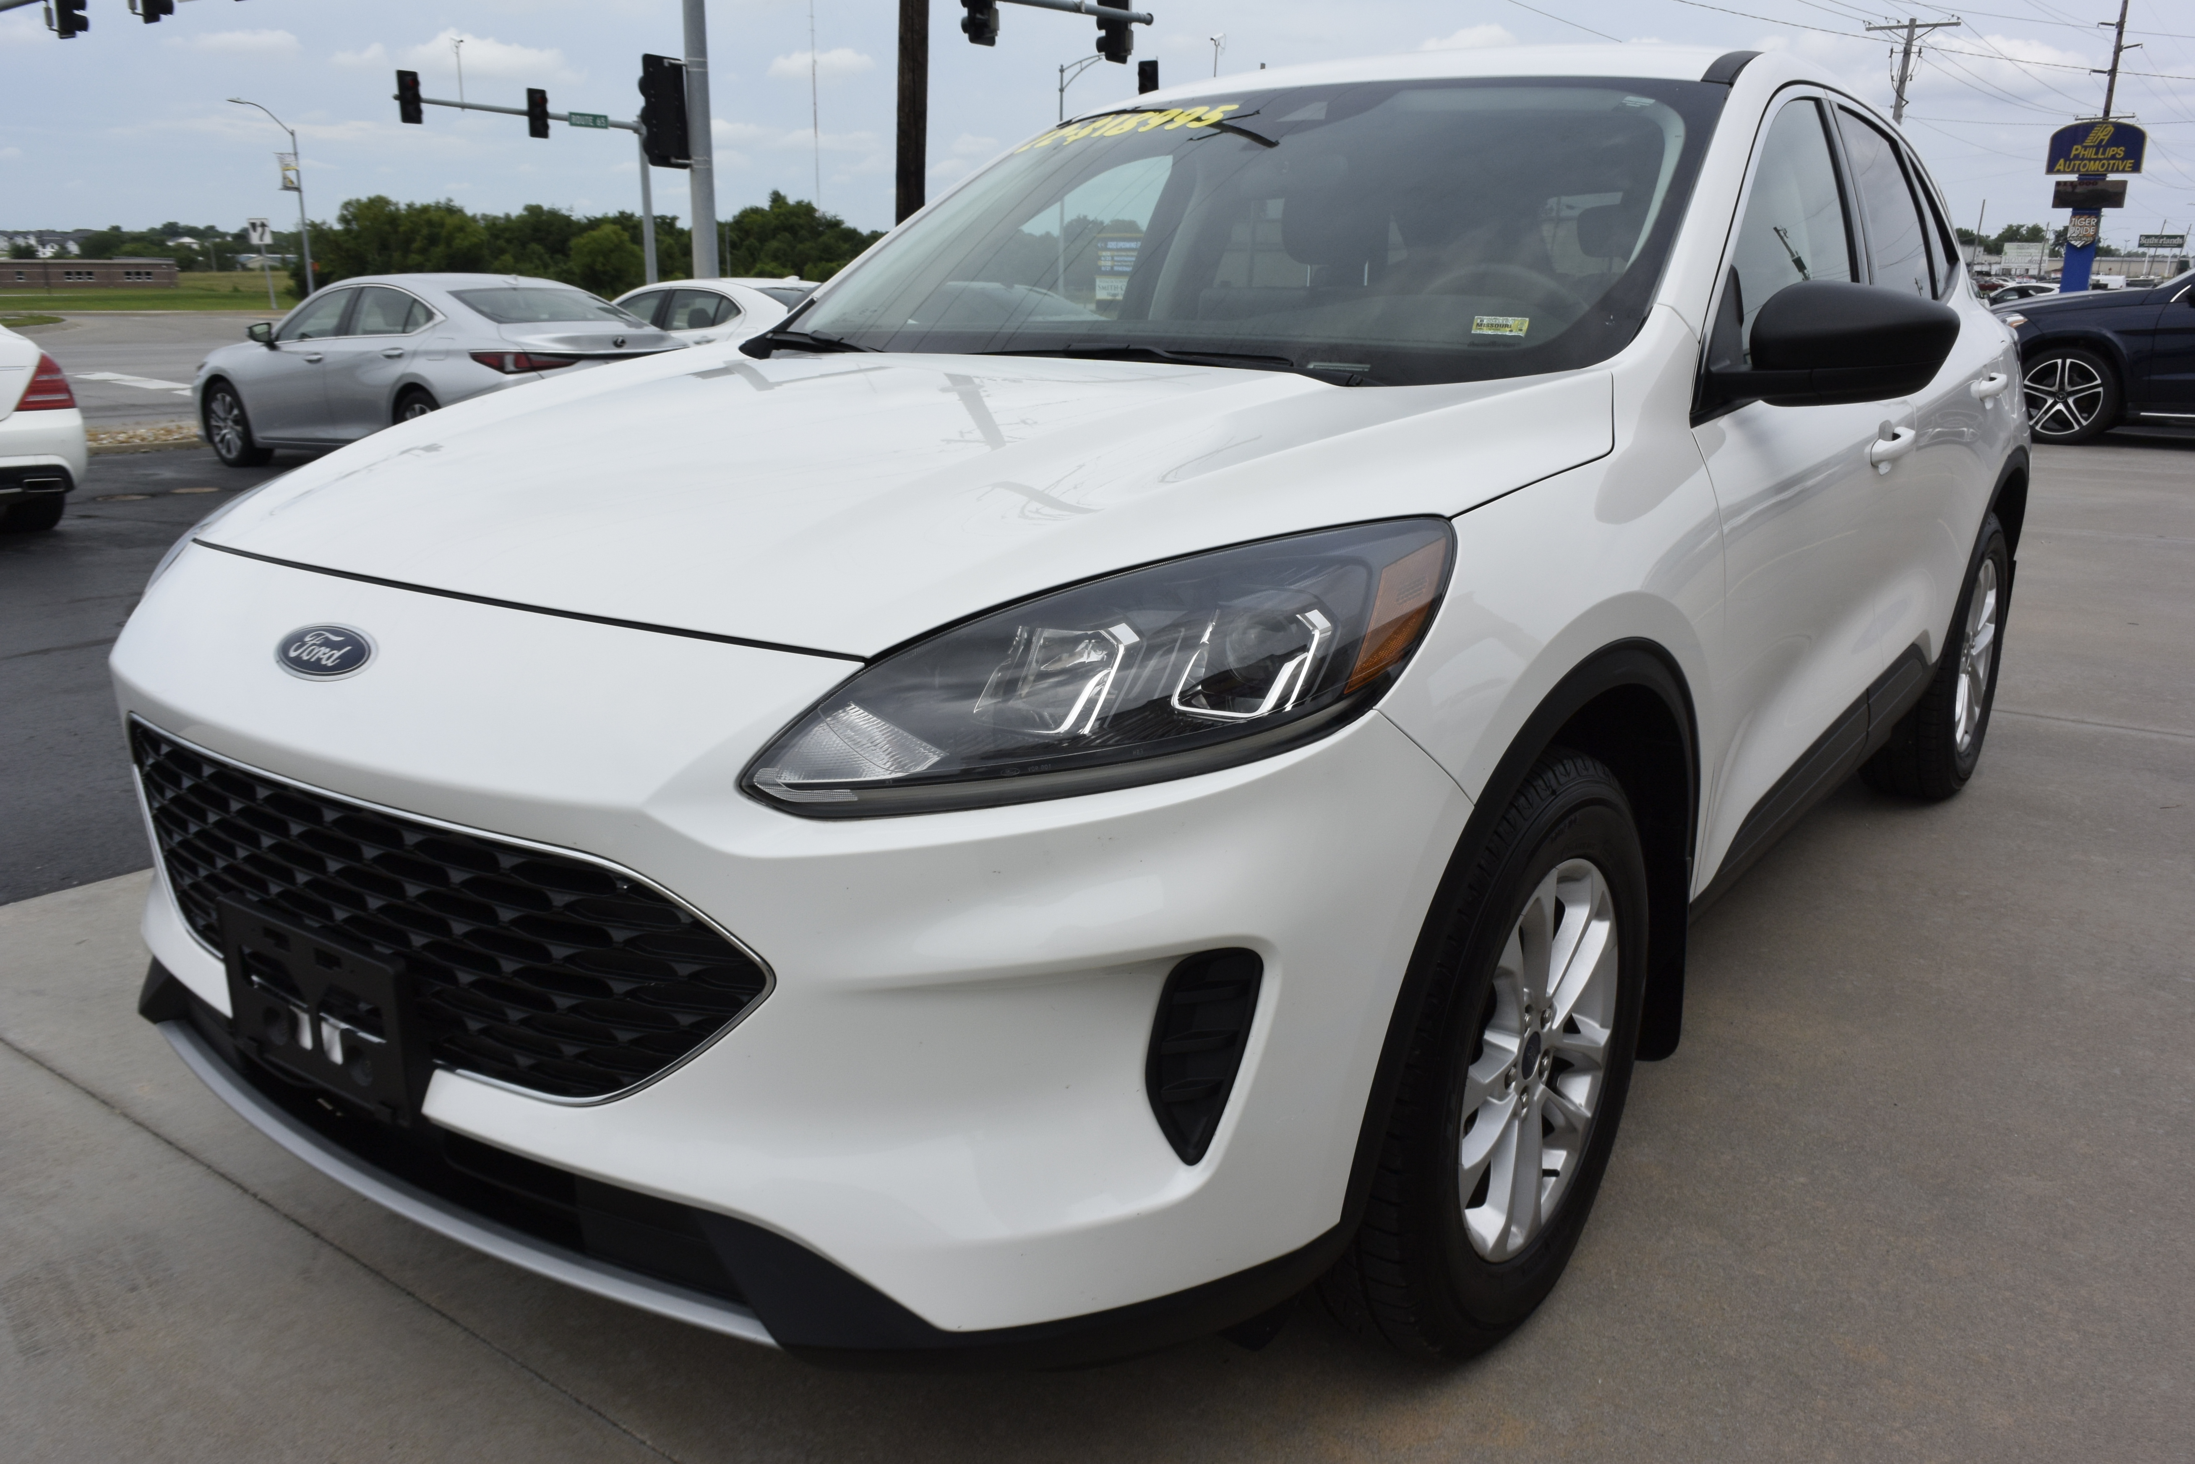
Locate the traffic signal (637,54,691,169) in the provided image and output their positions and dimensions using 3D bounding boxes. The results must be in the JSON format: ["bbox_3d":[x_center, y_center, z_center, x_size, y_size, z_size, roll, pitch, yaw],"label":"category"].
[{"bbox_3d":[-5.261,-7.531,20.000,0.400,1.290,0.570,9,17,31],"label":"traffic signal"}]

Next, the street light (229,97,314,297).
[{"bbox_3d":[-30.443,-19.328,60.664,2.200,7.700,0.500,-6,16,-20],"label":"street light"}]

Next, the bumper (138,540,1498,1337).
[{"bbox_3d":[-0.562,0.170,1.840,1.840,0.710,0.650,11,18,35],"label":"bumper"}]

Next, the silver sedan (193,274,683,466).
[{"bbox_3d":[-5.060,-2.729,12.528,4.950,1.445,1.865,11,19,37],"label":"silver sedan"}]

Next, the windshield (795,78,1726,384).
[{"bbox_3d":[0.247,-0.835,2.705,1.500,0.170,0.930,11,47,35],"label":"windshield"}]

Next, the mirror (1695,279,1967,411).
[{"bbox_3d":[0.958,-0.495,2.113,0.250,0.180,0.240,11,18,35],"label":"mirror"}]

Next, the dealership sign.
[{"bbox_3d":[31.555,-18.453,52.000,3.000,1.700,0.450,4,15,15],"label":"dealership sign"}]

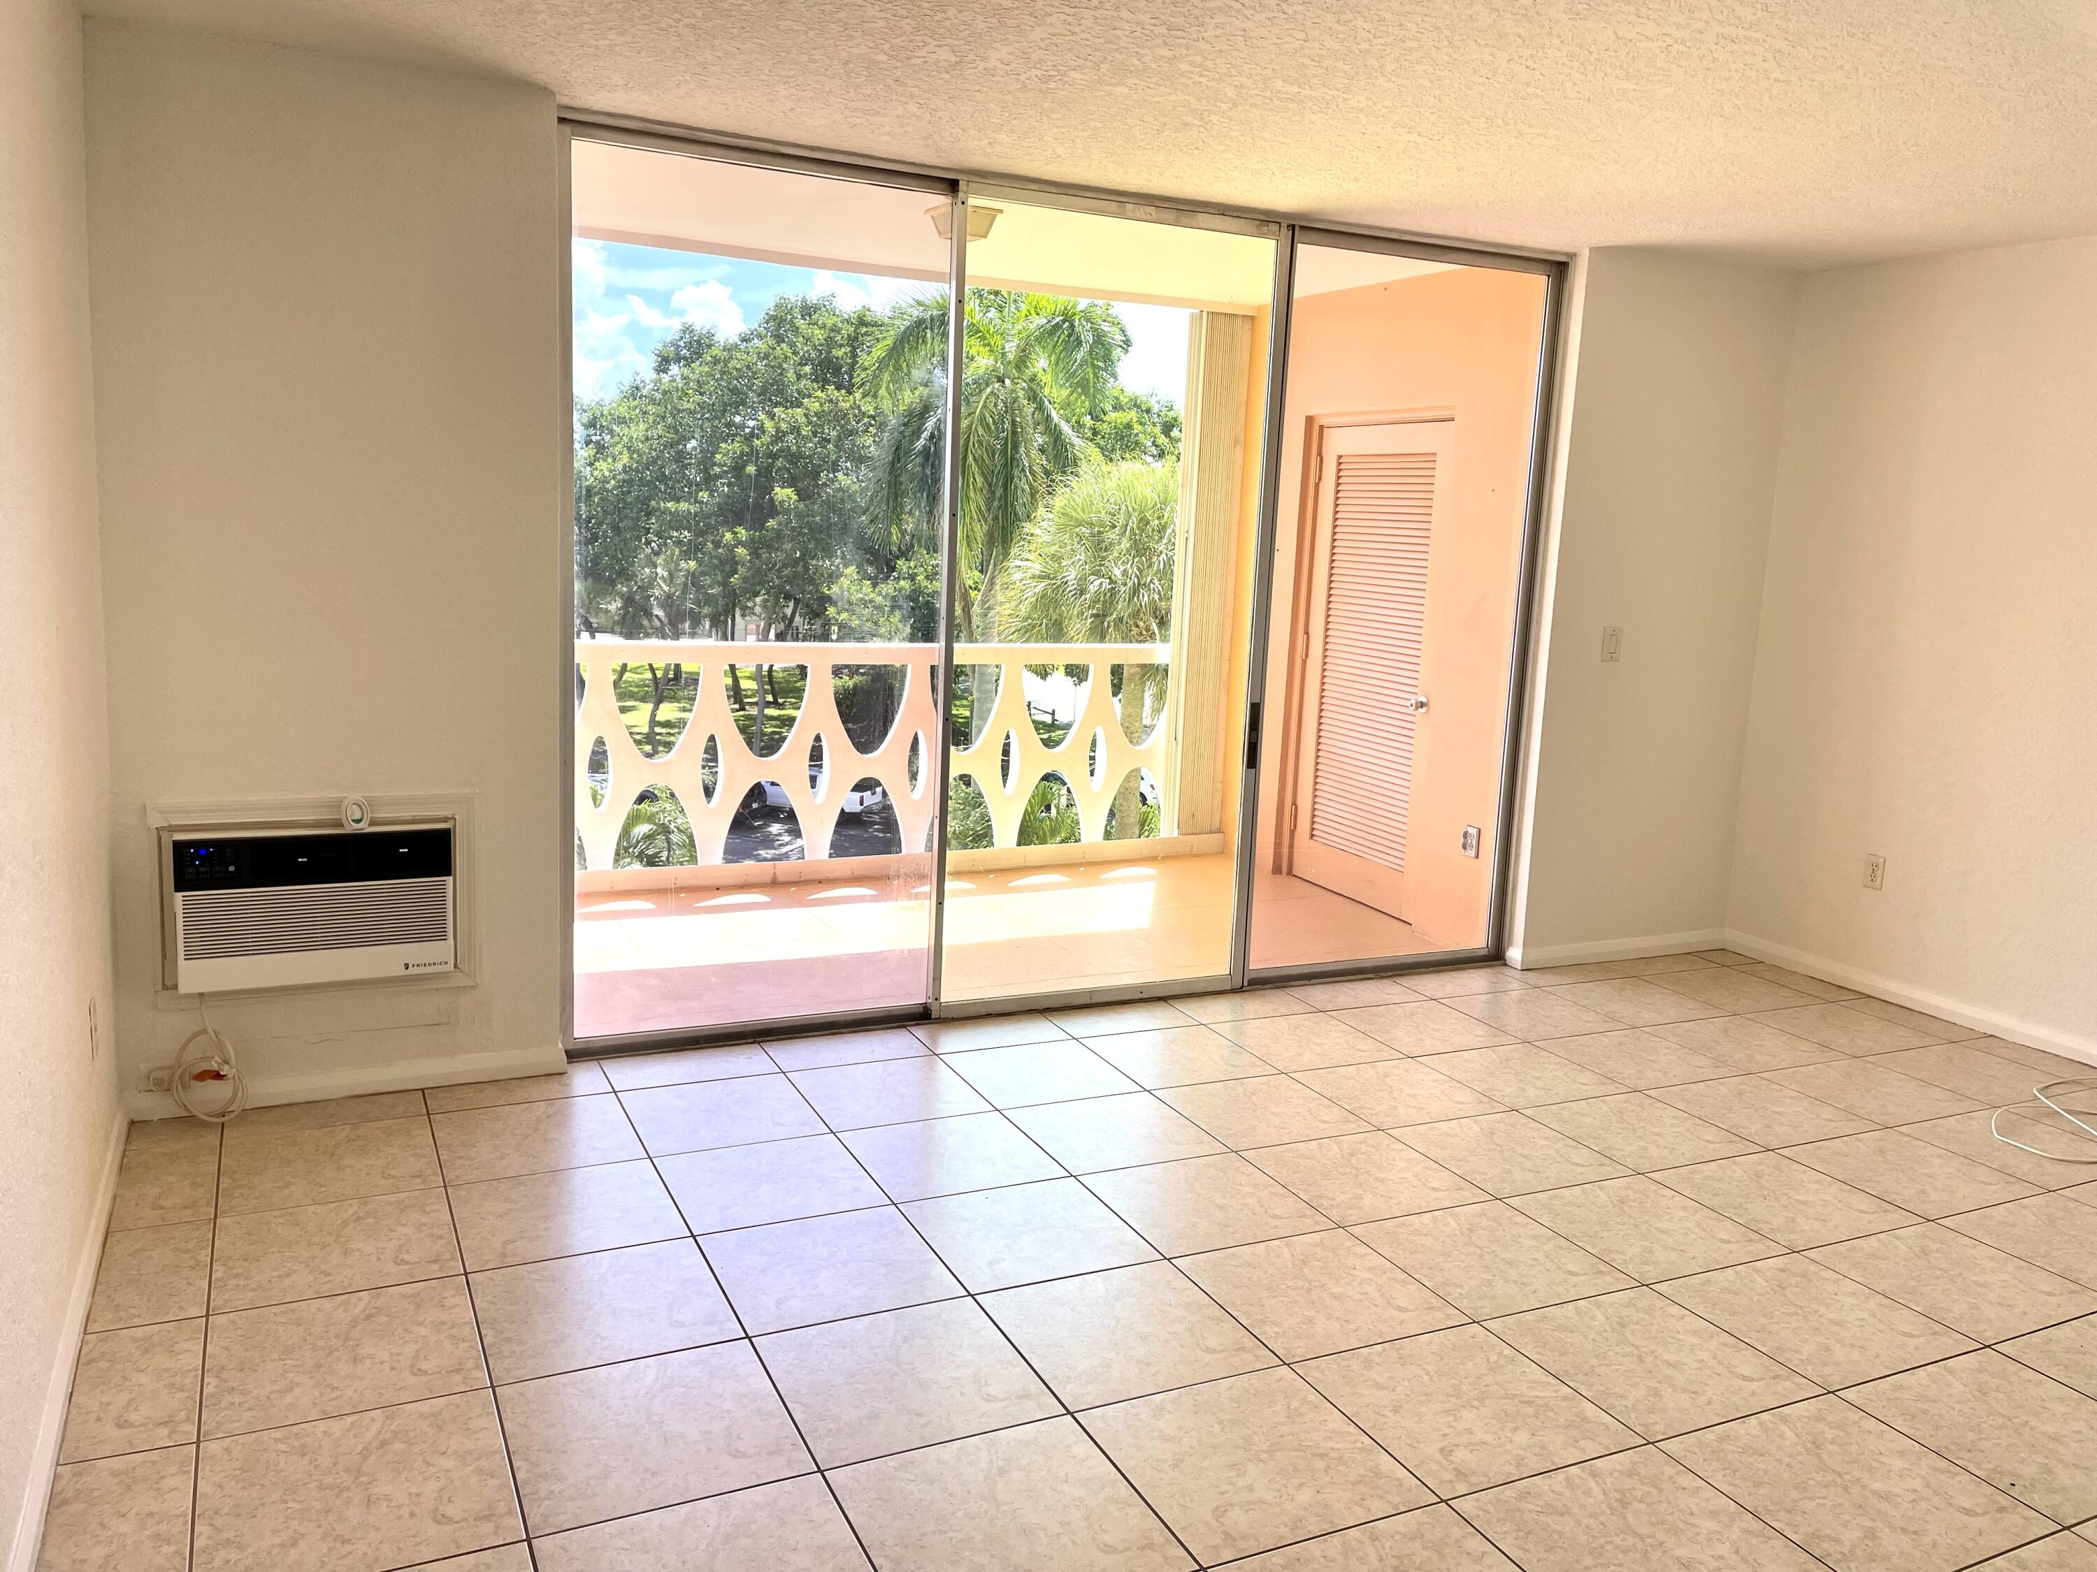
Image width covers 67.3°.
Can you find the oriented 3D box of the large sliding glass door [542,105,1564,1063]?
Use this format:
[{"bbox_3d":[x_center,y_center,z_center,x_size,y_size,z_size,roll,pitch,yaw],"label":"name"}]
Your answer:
[{"bbox_3d":[0.200,-0.505,4.782,3.235,2.392,0.100,-2,10,-25],"label":"large sliding glass door"}]

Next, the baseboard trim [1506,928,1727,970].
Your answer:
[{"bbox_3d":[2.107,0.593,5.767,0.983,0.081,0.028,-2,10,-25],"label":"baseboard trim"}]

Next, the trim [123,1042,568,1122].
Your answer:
[{"bbox_3d":[-1.716,0.733,3.945,0.996,0.080,0.020,-2,10,-25],"label":"trim"}]

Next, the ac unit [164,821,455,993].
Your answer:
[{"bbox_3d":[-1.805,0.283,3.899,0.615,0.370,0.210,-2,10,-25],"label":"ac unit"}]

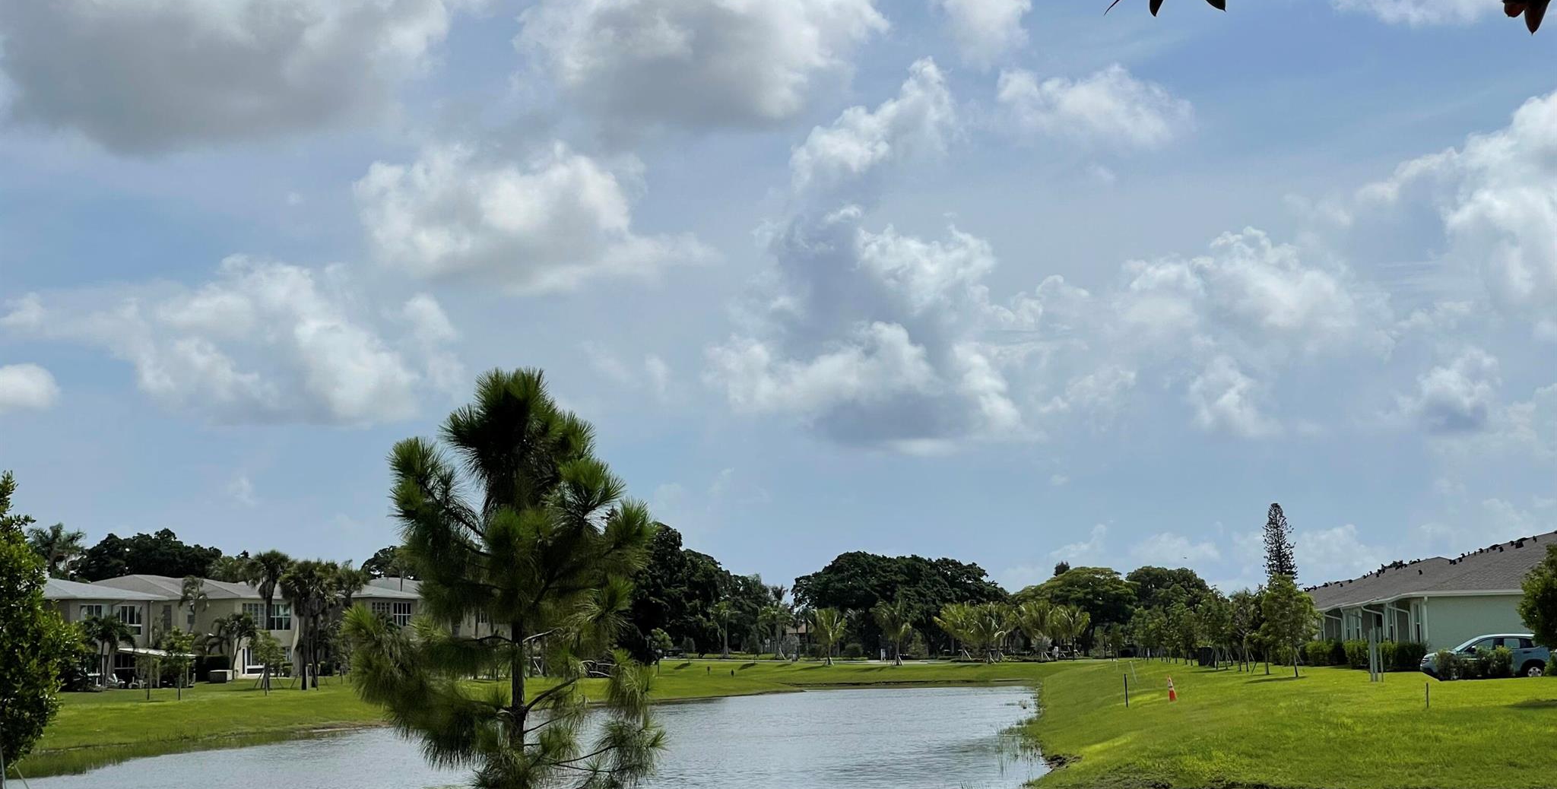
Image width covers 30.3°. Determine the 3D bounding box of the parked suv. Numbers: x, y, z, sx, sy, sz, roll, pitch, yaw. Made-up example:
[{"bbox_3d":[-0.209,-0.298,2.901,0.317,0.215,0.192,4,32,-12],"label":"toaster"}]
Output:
[{"bbox_3d":[24.585,9.096,99.200,4.550,1.670,1.850,-2,-5,5],"label":"parked suv"}]

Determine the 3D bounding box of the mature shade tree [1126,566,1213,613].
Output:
[{"bbox_3d":[46.191,25.861,340.000,10.920,11.060,10.920,-1,-5,0],"label":"mature shade tree"}]

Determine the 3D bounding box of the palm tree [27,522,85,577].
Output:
[{"bbox_3d":[-53.213,15.319,212.000,4.570,11.740,4.570,-1,-5,0],"label":"palm tree"}]

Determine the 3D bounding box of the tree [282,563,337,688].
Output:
[{"bbox_3d":[-29.320,14.410,180.000,3.500,8.210,3.400,0,-5,0],"label":"tree"}]

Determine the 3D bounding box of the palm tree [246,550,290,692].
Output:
[{"bbox_3d":[-32.050,14.210,181.000,2.980,8.910,3.000,0,-5,0],"label":"palm tree"}]

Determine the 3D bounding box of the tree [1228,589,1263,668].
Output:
[{"bbox_3d":[22.100,11.120,136.000,1.720,3.910,1.900,0,-5,0],"label":"tree"}]

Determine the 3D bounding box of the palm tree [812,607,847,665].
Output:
[{"bbox_3d":[4.945,23.624,282.000,3.570,5.780,3.570,-1,-5,0],"label":"palm tree"}]

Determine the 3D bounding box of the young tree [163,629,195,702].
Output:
[{"bbox_3d":[-30.624,13.759,147.000,1.800,3.730,1.800,-1,-5,0],"label":"young tree"}]

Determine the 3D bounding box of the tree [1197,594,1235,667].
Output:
[{"bbox_3d":[22.300,12.100,147.000,1.930,3.880,2.000,0,-5,0],"label":"tree"}]

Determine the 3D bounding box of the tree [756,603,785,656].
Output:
[{"bbox_3d":[-0.430,23.670,288.000,3.410,5.600,3.400,0,-5,0],"label":"tree"}]

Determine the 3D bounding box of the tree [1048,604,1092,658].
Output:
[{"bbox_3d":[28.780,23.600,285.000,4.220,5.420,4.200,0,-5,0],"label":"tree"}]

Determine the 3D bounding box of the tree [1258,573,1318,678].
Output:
[{"bbox_3d":[19.830,8.992,112.000,2.320,4.120,2.320,-1,-5,0],"label":"tree"}]

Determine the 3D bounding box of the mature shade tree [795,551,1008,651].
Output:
[{"bbox_3d":[13.860,24.050,328.000,24.260,12.470,21.000,0,-5,0],"label":"mature shade tree"}]

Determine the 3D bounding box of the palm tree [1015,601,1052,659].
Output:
[{"bbox_3d":[25.322,23.342,284.000,3.720,6.240,3.720,-1,-5,0],"label":"palm tree"}]

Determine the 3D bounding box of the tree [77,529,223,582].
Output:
[{"bbox_3d":[-59.210,19.220,270.000,14.030,13.230,13.500,0,-5,0],"label":"tree"}]

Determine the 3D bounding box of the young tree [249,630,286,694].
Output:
[{"bbox_3d":[-28.430,14.908,160.000,2.030,3.650,2.030,-1,-5,0],"label":"young tree"}]

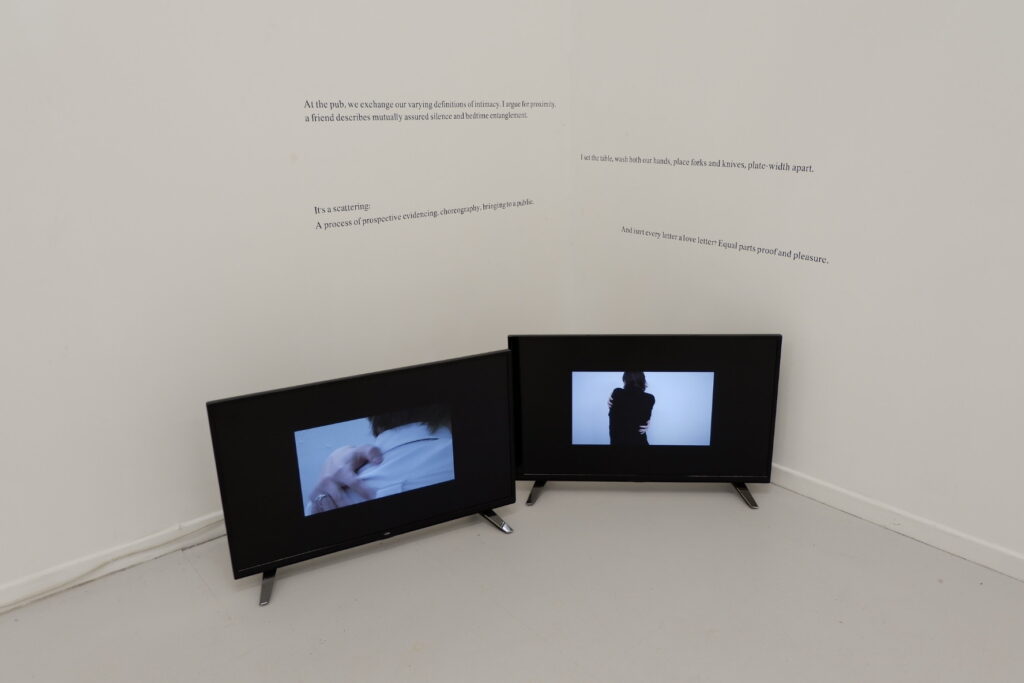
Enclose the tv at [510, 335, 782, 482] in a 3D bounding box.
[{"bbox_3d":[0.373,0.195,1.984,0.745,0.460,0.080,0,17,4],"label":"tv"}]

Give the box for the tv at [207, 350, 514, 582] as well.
[{"bbox_3d":[-0.346,0.294,1.752,0.745,0.460,0.080,-10,19,-24],"label":"tv"}]

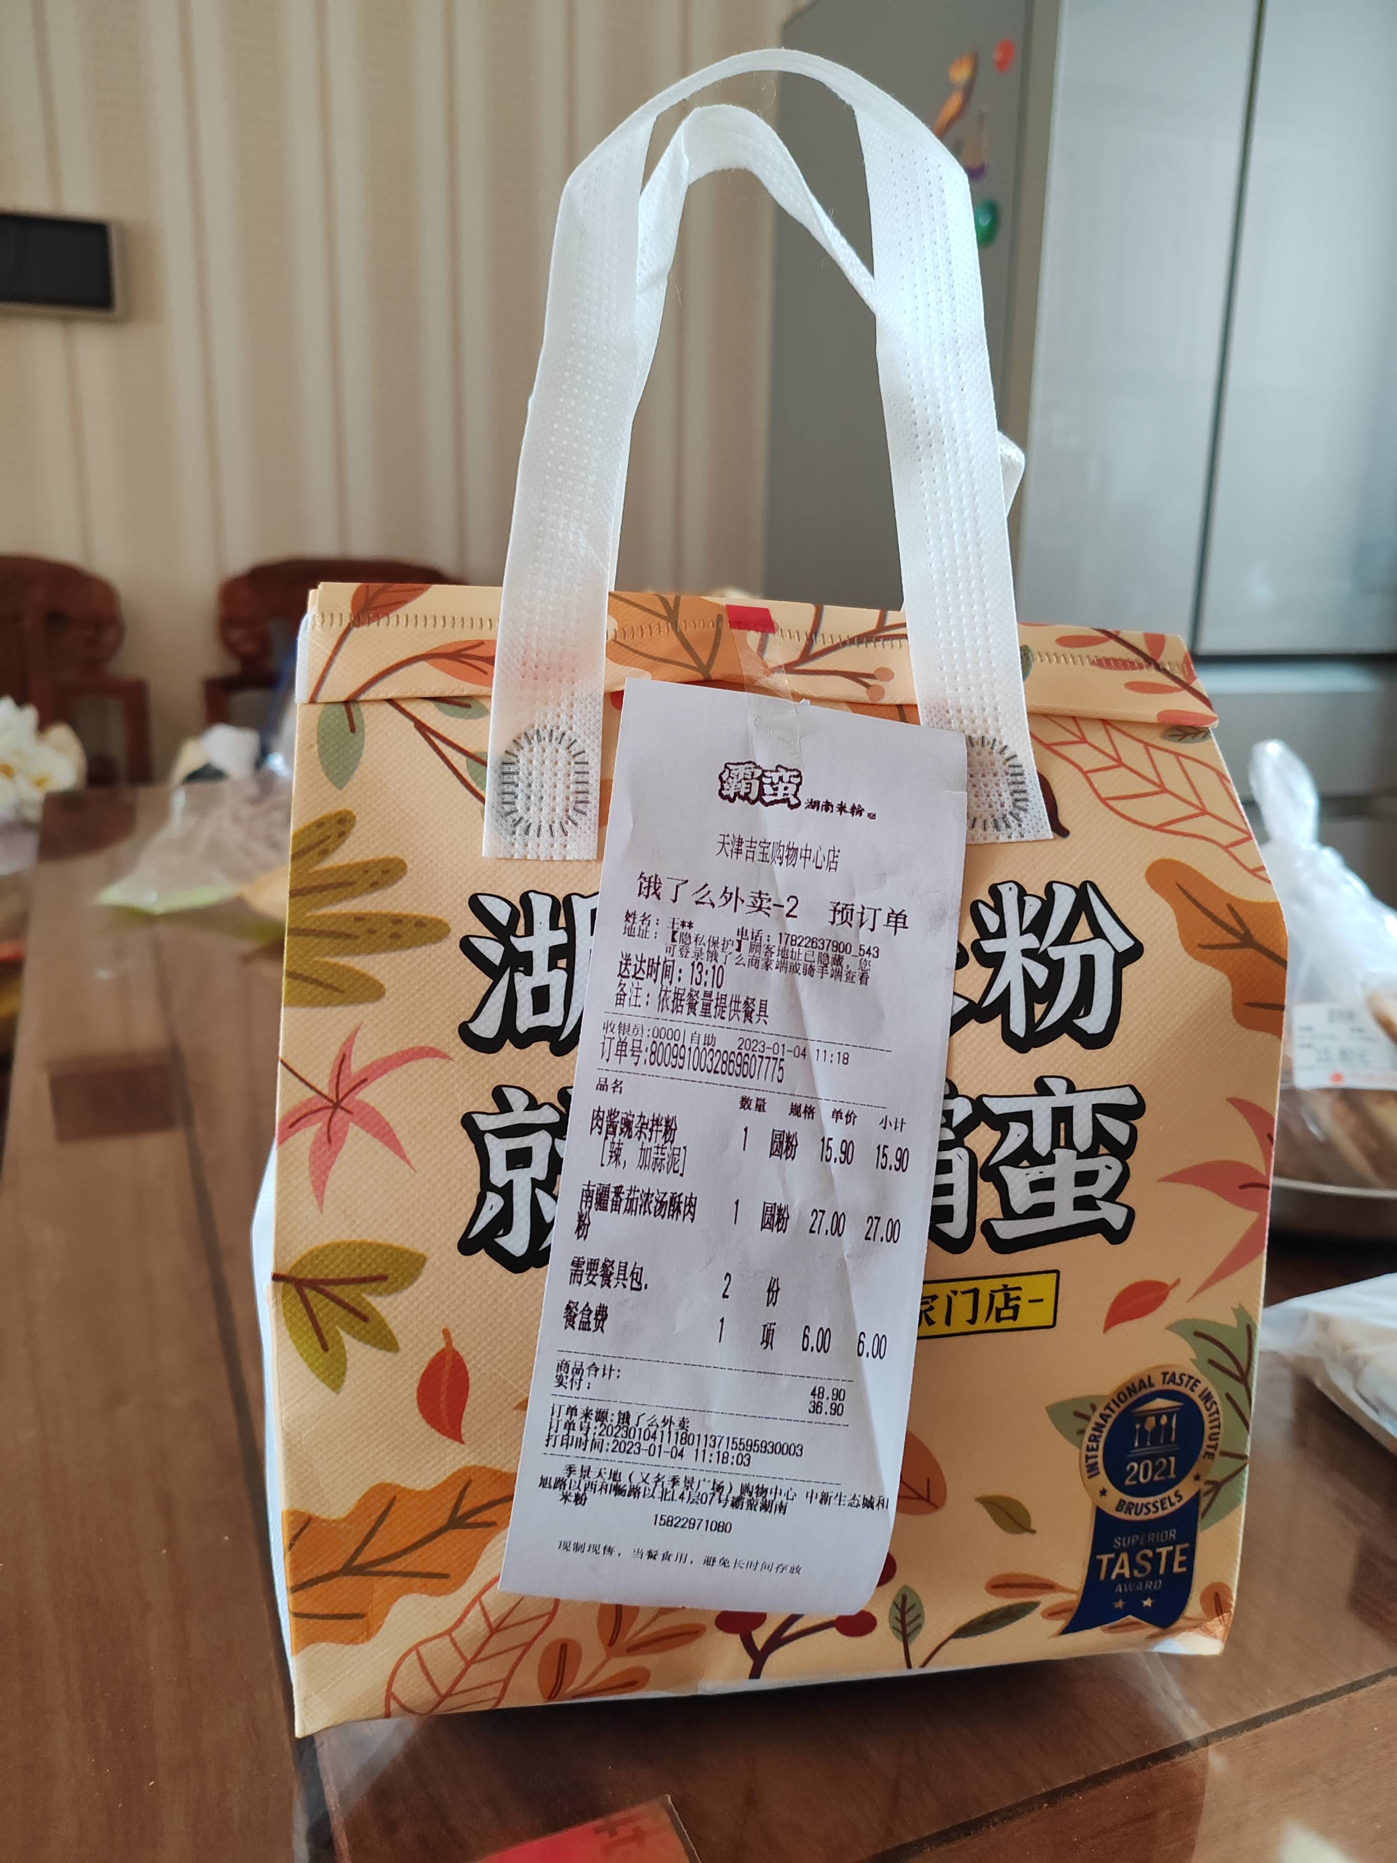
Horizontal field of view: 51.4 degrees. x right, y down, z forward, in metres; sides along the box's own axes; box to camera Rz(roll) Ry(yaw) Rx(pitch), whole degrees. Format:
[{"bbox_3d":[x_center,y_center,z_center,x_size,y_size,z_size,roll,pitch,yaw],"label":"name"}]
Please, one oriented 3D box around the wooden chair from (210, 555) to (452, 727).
[{"bbox_3d":[-0.464,-0.025,2.079,0.440,0.976,0.470,-4,16,-19],"label":"wooden chair"}]

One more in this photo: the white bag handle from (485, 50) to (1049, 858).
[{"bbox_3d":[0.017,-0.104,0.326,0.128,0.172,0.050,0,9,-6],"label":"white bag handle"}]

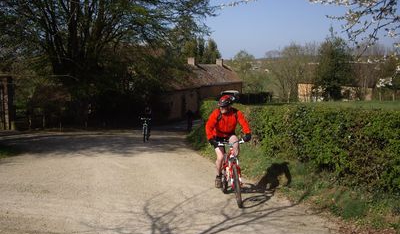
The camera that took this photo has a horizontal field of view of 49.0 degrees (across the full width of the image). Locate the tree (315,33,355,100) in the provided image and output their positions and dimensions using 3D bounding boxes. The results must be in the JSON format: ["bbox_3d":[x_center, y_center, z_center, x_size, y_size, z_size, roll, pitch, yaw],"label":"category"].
[{"bbox_3d":[17.766,-6.670,58.000,5.300,8.800,5.200,0,3,0],"label":"tree"}]

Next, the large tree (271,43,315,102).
[{"bbox_3d":[12.218,-5.878,58.000,5.800,7.800,5.500,0,3,0],"label":"large tree"}]

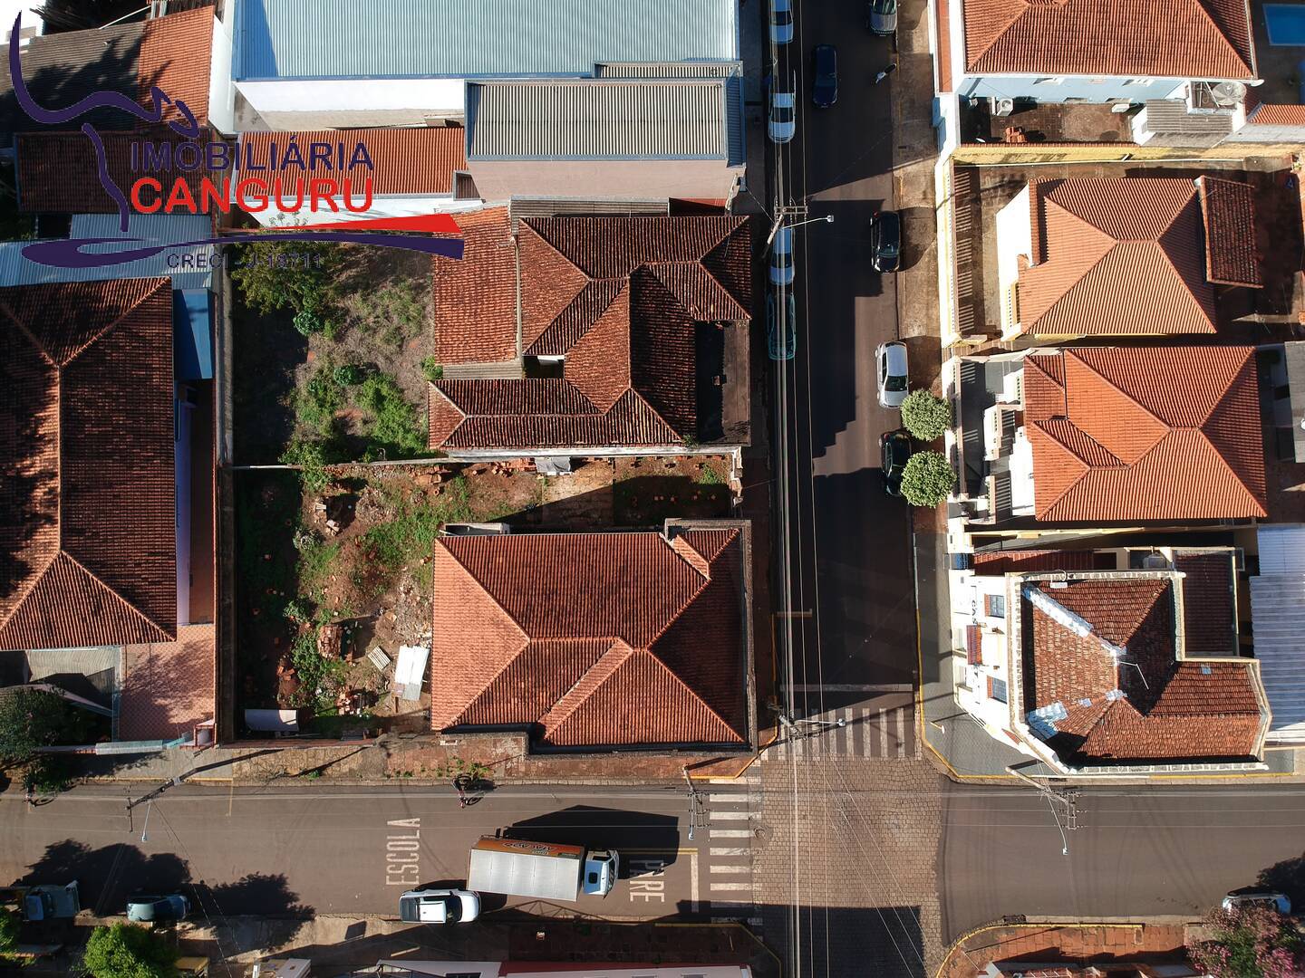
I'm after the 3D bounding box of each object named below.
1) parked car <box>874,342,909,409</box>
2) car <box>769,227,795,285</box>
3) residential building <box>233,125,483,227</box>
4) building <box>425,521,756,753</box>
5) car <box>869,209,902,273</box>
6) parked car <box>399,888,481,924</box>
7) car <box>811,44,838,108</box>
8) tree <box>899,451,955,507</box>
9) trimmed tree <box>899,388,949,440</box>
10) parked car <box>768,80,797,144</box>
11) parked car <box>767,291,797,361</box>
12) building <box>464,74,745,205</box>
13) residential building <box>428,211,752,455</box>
[{"bbox_3d":[14.705,-6.997,57.672,1.710,1.480,4.098,-1,87,-3],"label":"parked car"},{"bbox_3d":[7.986,-14.349,57.769,1.660,1.480,3.750,0,86,-3],"label":"car"},{"bbox_3d":[-17.383,-18.678,56.399,13.720,4.100,4.470,0,85,0],"label":"residential building"},{"bbox_3d":[-3.365,8.341,54.608,17.942,7.200,12.848,0,87,-3],"label":"building"},{"bbox_3d":[14.454,-15.243,58.161,1.700,1.500,3.785,-1,86,-3],"label":"car"},{"bbox_3d":[-12.221,24.096,54.236,4.642,1.600,1.700,1,86,-3],"label":"parked car"},{"bbox_3d":[11.070,-26.403,60.178,1.660,1.470,3.850,0,87,-3],"label":"car"},{"bbox_3d":[16.715,-0.607,57.892,3.415,3.500,3.415,0,87,-3],"label":"tree"},{"bbox_3d":[16.028,-4.291,56.260,3.038,4.100,3.038,0,86,-3],"label":"trimmed tree"},{"bbox_3d":[8.243,-24.297,59.911,1.680,1.500,4.300,0,87,-3],"label":"parked car"},{"bbox_3d":[8.166,-10.248,59.090,1.680,1.480,4.100,0,87,-3],"label":"parked car"},{"bbox_3d":[-2.671,-19.190,53.978,14.726,8.500,4.475,-1,87,-3],"label":"building"},{"bbox_3d":[-3.529,-8.835,54.756,18.170,5.800,13.380,0,85,0],"label":"residential building"}]

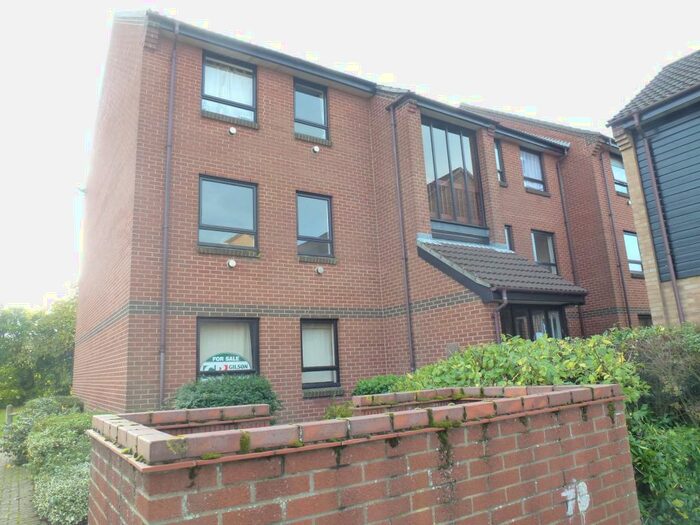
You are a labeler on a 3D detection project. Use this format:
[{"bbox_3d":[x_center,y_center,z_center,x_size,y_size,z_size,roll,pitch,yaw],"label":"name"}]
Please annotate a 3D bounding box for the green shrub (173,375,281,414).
[{"bbox_3d":[-1.899,2.451,7.594,1.500,1.380,1.100,5,-14,-33],"label":"green shrub"}]

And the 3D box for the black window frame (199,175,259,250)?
[{"bbox_3d":[-2.303,-0.920,9.216,1.165,1.350,0.100,5,-14,-33],"label":"black window frame"}]

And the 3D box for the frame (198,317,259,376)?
[{"bbox_3d":[-2.173,1.666,8.661,1.165,1.350,0.100,5,-14,-33],"label":"frame"}]

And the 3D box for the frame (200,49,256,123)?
[{"bbox_3d":[-2.431,-3.482,9.765,1.165,1.350,0.100,5,-14,-33],"label":"frame"}]

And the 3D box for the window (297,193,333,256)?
[{"bbox_3d":[-0.739,-0.783,10.220,0.890,1.350,0.100,5,-14,-33],"label":"window"}]

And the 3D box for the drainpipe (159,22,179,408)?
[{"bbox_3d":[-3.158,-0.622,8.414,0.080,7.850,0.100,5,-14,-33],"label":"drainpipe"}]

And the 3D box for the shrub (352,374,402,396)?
[{"bbox_3d":[0.631,2.641,8.713,0.950,1.230,0.900,5,-14,-33],"label":"shrub"}]

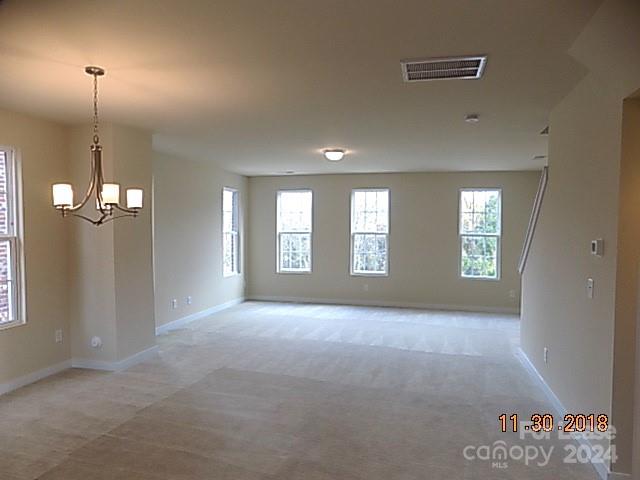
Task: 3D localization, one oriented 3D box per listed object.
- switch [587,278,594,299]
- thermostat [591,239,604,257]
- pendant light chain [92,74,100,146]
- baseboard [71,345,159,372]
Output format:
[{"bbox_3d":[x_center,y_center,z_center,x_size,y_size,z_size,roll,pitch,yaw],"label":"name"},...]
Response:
[{"bbox_3d":[1.912,0.345,3.015,0.014,0.120,0.077,1,2,15],"label":"switch"},{"bbox_3d":[1.864,0.048,2.856,0.032,0.115,0.095,1,2,15],"label":"thermostat"},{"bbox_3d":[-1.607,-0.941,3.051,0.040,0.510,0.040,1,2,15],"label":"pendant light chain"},{"bbox_3d":[-2.458,1.412,5.141,0.616,0.095,0.746,1,2,15],"label":"baseboard"}]

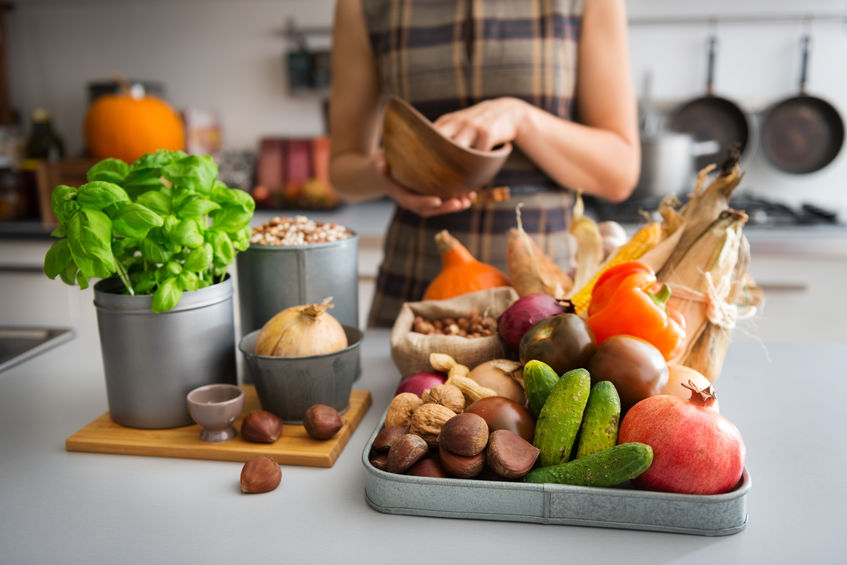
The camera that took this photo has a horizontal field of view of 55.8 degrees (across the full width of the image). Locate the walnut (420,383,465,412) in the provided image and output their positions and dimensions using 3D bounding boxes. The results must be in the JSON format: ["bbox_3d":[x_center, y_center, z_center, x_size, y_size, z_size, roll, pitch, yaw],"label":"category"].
[{"bbox_3d":[0.019,0.102,0.705,0.037,0.034,0.036,-1,13,0],"label":"walnut"}]

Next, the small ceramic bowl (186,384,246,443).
[{"bbox_3d":[-0.186,0.121,0.725,0.050,0.037,0.050,-1,13,0],"label":"small ceramic bowl"}]

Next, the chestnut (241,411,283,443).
[{"bbox_3d":[-0.143,0.129,0.709,0.036,0.027,0.032,-1,13,0],"label":"chestnut"}]

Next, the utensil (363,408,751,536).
[{"bbox_3d":[0.109,0.136,0.690,0.291,0.032,0.235,1,13,10],"label":"utensil"}]

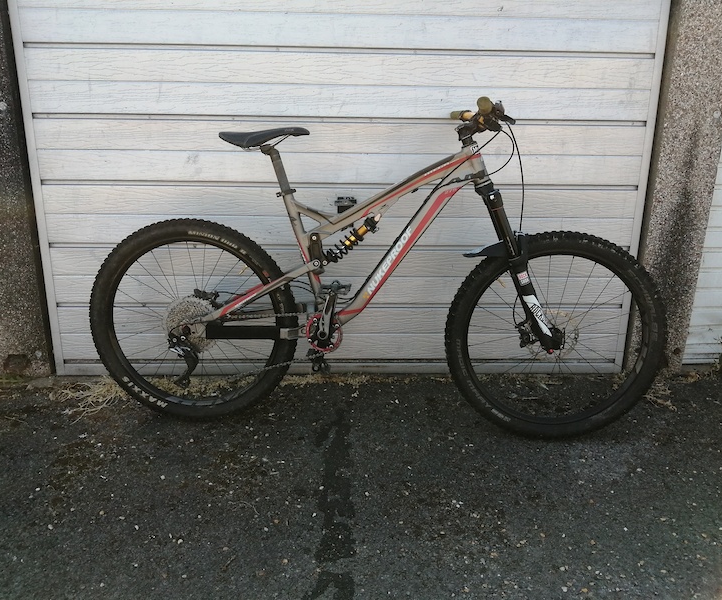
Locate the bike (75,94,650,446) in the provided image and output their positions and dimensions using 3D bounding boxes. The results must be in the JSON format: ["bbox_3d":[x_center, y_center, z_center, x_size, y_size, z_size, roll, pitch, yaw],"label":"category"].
[{"bbox_3d":[0.040,-0.075,1.930,1.895,1.070,0.770,2,15,3],"label":"bike"}]

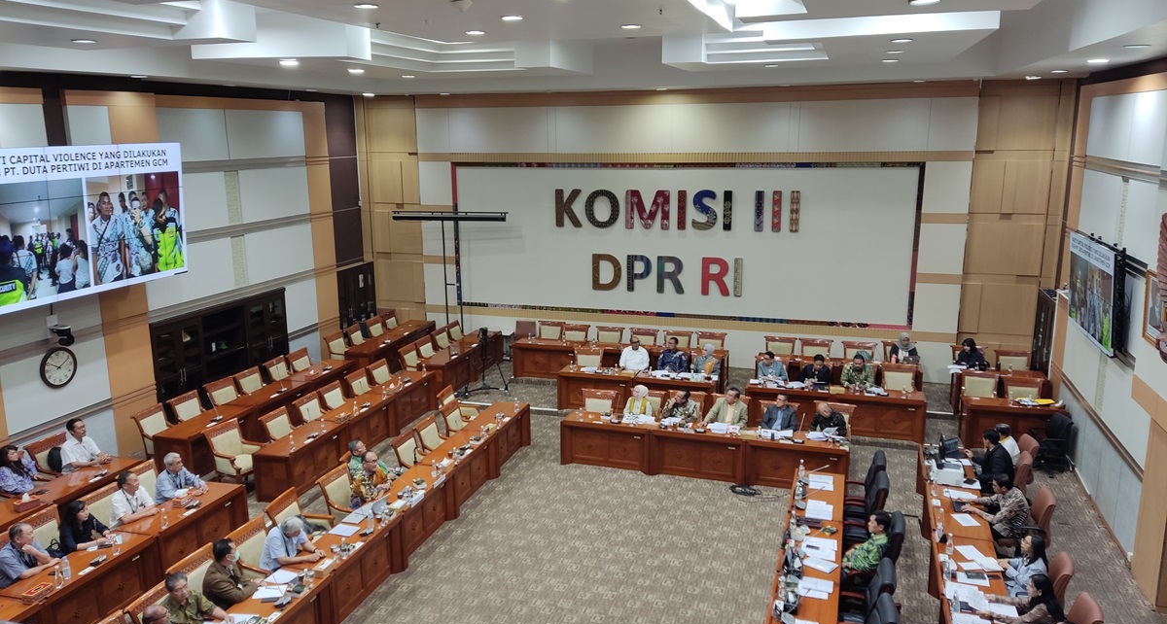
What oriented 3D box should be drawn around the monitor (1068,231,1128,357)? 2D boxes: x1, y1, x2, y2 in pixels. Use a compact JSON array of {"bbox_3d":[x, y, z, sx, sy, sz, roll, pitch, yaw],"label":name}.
[{"bbox_3d":[7.287,-0.321,11.989,0.150,1.370,2.430,-2,11,18],"label":"monitor"}]

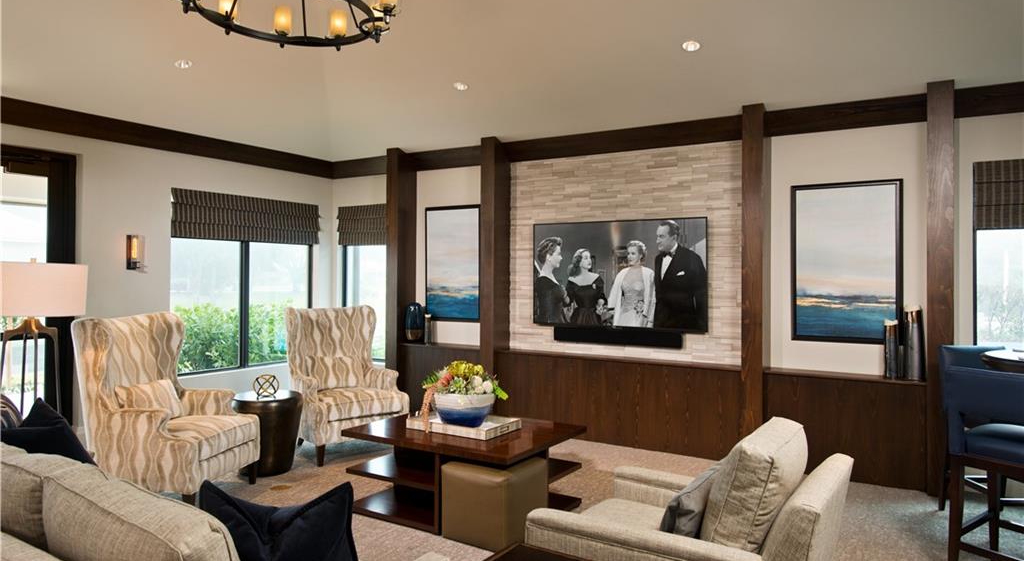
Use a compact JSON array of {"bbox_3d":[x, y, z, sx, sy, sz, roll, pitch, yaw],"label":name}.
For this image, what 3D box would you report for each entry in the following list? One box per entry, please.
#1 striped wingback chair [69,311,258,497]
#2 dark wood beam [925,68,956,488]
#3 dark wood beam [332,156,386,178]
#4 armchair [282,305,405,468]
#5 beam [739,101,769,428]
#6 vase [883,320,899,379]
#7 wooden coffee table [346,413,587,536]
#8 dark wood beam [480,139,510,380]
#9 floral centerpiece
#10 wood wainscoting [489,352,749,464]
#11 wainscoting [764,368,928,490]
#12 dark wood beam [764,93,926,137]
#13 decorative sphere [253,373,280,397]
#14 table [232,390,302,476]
[{"bbox_3d":[-2.184,0.811,4.406,0.860,1.140,0.760,0,0,11],"label":"striped wingback chair"},{"bbox_3d":[2.922,0.059,4.662,0.147,2.770,0.296,0,0,32],"label":"dark wood beam"},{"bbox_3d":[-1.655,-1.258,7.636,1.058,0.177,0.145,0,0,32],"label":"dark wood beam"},{"bbox_3d":[-1.411,0.841,5.784,0.761,1.182,0.826,0,0,-37],"label":"armchair"},{"bbox_3d":[1.895,0.054,5.295,0.147,2.770,0.296,0,0,32],"label":"beam"},{"bbox_3d":[2.647,0.474,4.760,0.098,0.405,0.098,0,1,31],"label":"vase"},{"bbox_3d":[-0.291,1.187,4.317,1.225,0.496,0.920,0,0,32],"label":"wooden coffee table"},{"bbox_3d":[-0.153,0.037,6.638,0.171,2.804,0.273,0,0,32],"label":"dark wood beam"},{"bbox_3d":[-0.303,0.709,4.262,0.470,0.390,0.400,0,1,31],"label":"floral centerpiece"},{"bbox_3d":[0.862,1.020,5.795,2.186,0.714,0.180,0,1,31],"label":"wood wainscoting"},{"bbox_3d":[2.427,1.067,5.014,1.059,0.749,0.217,0,0,32],"label":"wainscoting"},{"bbox_3d":[2.447,-1.198,5.031,1.059,0.178,0.166,0,0,32],"label":"dark wood beam"},{"bbox_3d":[-1.814,0.781,5.076,0.181,0.181,0.181,0,0,32],"label":"decorative sphere"},{"bbox_3d":[-1.846,1.150,5.159,0.503,0.558,0.503,0,0,0],"label":"table"}]

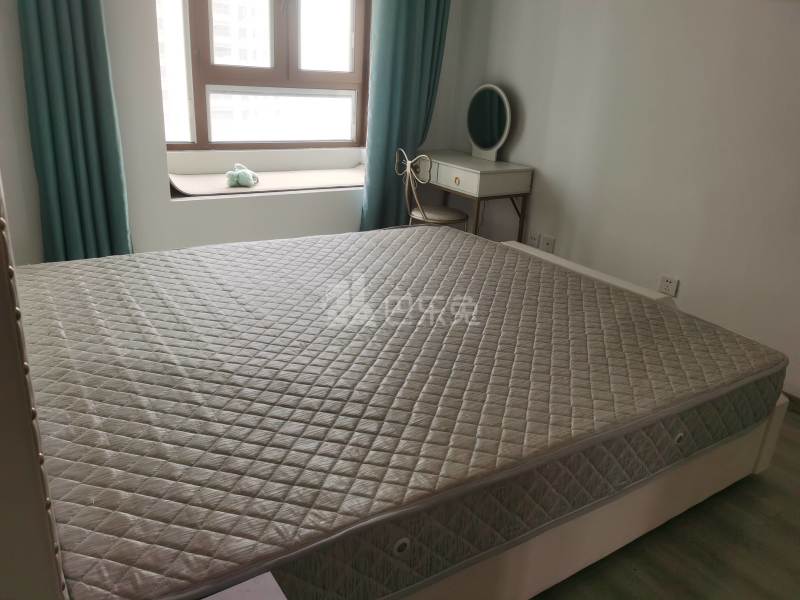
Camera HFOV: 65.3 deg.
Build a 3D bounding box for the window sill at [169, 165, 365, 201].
[{"bbox_3d":[-0.764,-0.723,3.903,1.470,0.050,0.650,-10,24,-32],"label":"window sill"}]

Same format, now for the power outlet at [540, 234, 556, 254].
[{"bbox_3d":[0.844,-0.318,3.572,0.012,0.086,0.086,-10,24,-32],"label":"power outlet"}]

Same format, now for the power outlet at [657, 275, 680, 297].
[{"bbox_3d":[1.276,-0.068,2.973,0.012,0.086,0.086,-10,24,-32],"label":"power outlet"}]

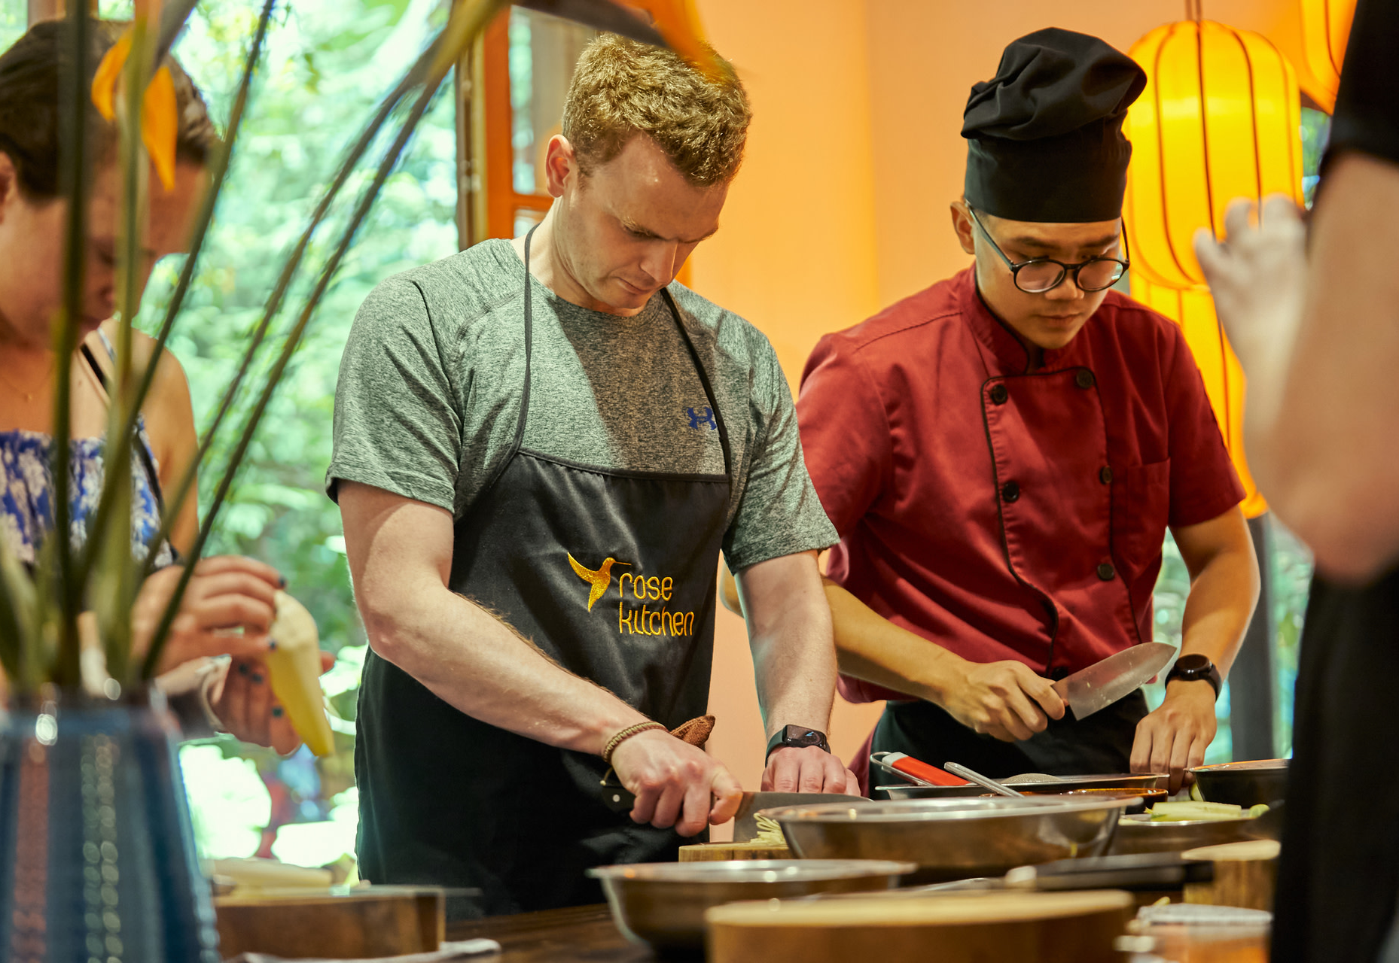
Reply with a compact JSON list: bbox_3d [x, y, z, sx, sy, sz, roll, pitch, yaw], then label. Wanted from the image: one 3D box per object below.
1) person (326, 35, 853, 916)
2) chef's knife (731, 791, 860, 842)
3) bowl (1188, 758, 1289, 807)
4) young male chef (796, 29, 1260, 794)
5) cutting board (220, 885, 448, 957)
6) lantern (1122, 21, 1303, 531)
[{"bbox_3d":[-0.084,0.409,2.656,0.530,1.663,0.470,0,-4,-28],"label":"person"},{"bbox_3d":[0.053,0.298,2.500,0.280,0.055,0.025,-2,-4,3],"label":"chef's knife"},{"bbox_3d":[0.618,0.324,2.797,0.260,0.085,0.260,-2,-4,0],"label":"bowl"},{"bbox_3d":[0.353,0.377,2.967,0.550,1.737,0.470,-1,-4,-18],"label":"young male chef"},{"bbox_3d":[-0.313,0.341,2.128,0.250,0.053,0.250,-2,-4,0],"label":"cutting board"},{"bbox_3d":[0.715,-0.294,3.900,0.250,0.700,0.250,-2,-4,0],"label":"lantern"}]

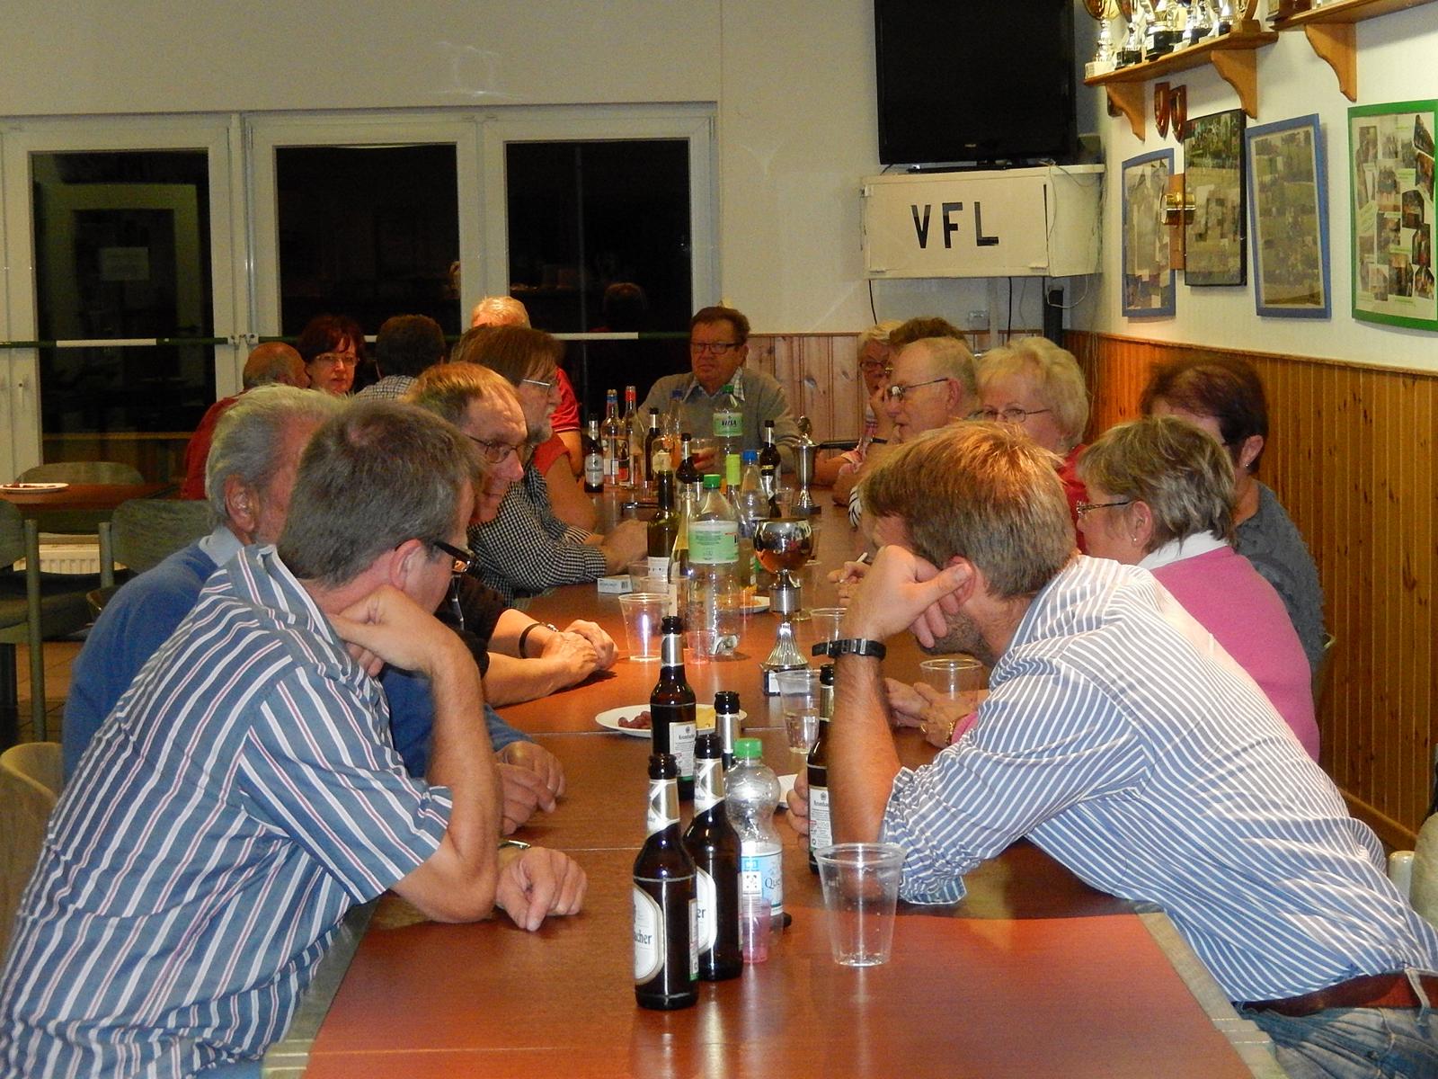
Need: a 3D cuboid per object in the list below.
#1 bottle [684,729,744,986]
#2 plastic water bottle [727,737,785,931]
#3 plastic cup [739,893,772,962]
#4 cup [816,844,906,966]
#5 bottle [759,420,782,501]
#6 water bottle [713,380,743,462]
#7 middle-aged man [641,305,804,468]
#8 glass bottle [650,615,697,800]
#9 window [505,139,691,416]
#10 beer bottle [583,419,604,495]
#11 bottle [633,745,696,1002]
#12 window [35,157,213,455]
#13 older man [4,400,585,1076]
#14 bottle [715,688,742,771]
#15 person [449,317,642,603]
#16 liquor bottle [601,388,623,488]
[{"bbox_3d":[-0.007,0.314,2.995,0.061,0.237,0.061,-1,5,0],"label":"bottle"},{"bbox_3d":[0.037,0.312,3.192,0.064,0.202,0.064,-1,5,0],"label":"plastic water bottle"},{"bbox_3d":[0.033,0.393,3.051,0.039,0.060,0.039,-1,5,0],"label":"plastic cup"},{"bbox_3d":[0.141,0.365,3.018,0.091,0.110,0.091,-1,5,0],"label":"cup"},{"bbox_3d":[0.159,-0.250,9.320,0.062,0.236,0.062,-1,5,0],"label":"bottle"},{"bbox_3d":[0.033,-0.317,9.359,0.089,0.320,0.089,-1,5,0],"label":"water bottle"},{"bbox_3d":[-0.001,-0.061,9.482,0.540,1.320,0.560,0,5,3],"label":"middle-aged man"},{"bbox_3d":[-0.059,0.220,4.012,0.061,0.236,0.061,-1,5,0],"label":"glass bottle"},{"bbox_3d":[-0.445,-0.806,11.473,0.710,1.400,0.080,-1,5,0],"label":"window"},{"bbox_3d":[-0.402,-0.271,9.799,0.061,0.236,0.061,-1,5,-2],"label":"beer bottle"},{"bbox_3d":[-0.052,0.325,2.883,0.061,0.237,0.061,-1,5,0],"label":"bottle"},{"bbox_3d":[-2.368,-0.878,12.115,0.709,1.344,0.060,-1,5,-1],"label":"window"},{"bbox_3d":[-0.443,0.516,3.188,0.680,1.300,0.550,-2,5,-11],"label":"older man"},{"bbox_3d":[0.012,0.282,3.276,0.061,0.236,0.061,-1,5,0],"label":"bottle"},{"bbox_3d":[-0.457,0.211,6.494,0.640,1.320,0.520,0,5,3],"label":"person"},{"bbox_3d":[-0.353,-0.340,10.099,0.075,0.316,0.075,-1,5,-2],"label":"liquor bottle"}]

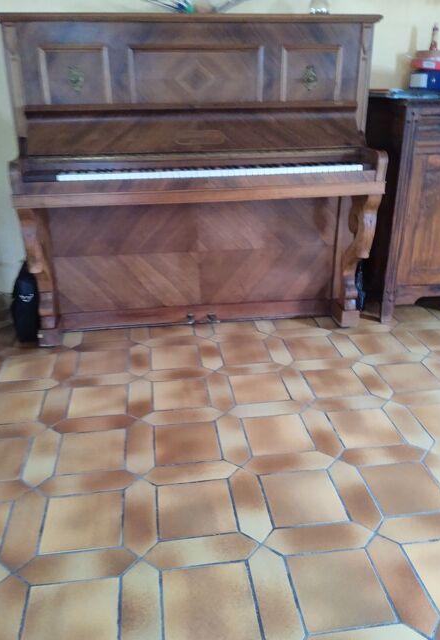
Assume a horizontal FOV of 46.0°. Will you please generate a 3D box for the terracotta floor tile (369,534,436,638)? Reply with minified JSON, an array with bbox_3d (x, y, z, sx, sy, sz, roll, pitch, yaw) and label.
[{"bbox_3d":[0.412,0.595,1.178,0.085,0.010,0.278,-3,24,-7],"label":"terracotta floor tile"}]

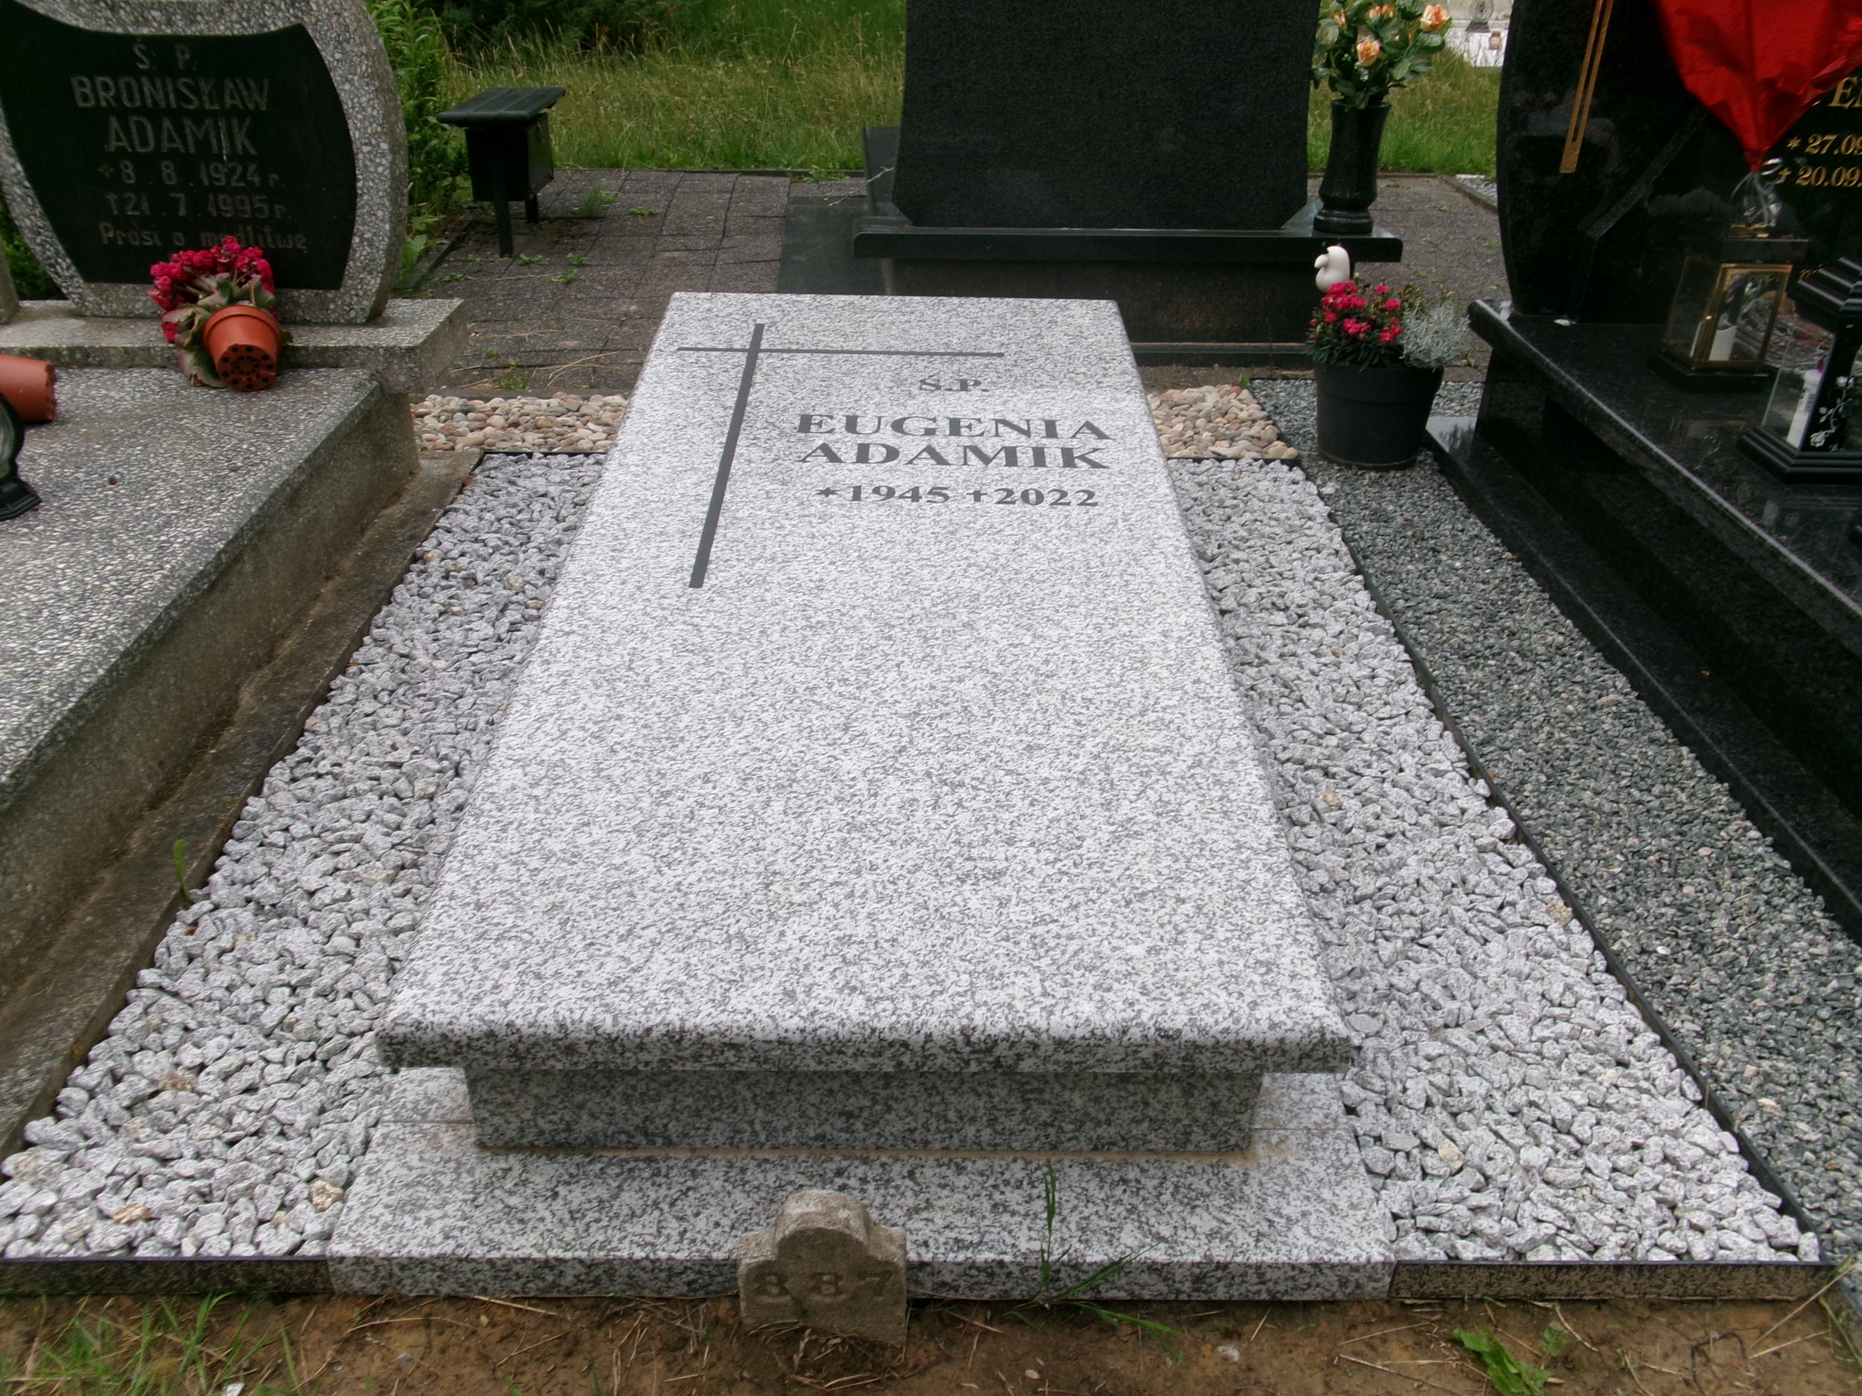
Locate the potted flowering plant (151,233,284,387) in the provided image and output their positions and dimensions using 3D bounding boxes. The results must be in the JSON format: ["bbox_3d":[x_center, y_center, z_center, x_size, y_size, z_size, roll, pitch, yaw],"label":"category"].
[{"bbox_3d":[-1.325,-0.719,2.807,0.225,0.210,0.250,-7,59,-14],"label":"potted flowering plant"}]

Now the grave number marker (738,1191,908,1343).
[{"bbox_3d":[-0.091,0.503,1.326,0.137,0.145,0.045,0,30,-1],"label":"grave number marker"}]

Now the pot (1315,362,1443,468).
[{"bbox_3d":[0.921,-0.617,3.131,0.260,0.212,0.260,1,30,0],"label":"pot"}]

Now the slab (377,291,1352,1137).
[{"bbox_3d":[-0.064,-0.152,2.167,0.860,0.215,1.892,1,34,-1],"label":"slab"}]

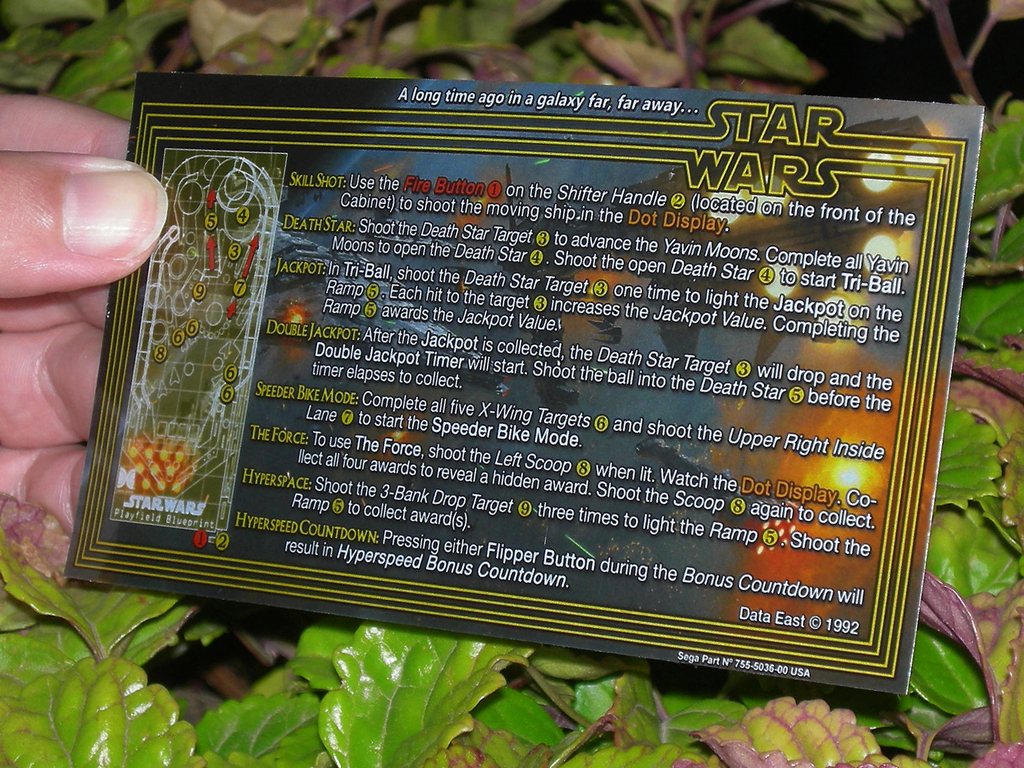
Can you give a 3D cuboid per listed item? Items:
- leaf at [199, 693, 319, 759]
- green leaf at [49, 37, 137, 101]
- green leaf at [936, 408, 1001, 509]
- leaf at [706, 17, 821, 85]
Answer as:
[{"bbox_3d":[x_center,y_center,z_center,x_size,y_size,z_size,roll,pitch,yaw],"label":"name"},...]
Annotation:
[{"bbox_3d":[-0.042,0.059,0.485,0.022,0.006,0.017,-9,53,1],"label":"leaf"},{"bbox_3d":[-0.083,-0.062,0.570,0.021,0.005,0.012,-32,53,-19],"label":"green leaf"},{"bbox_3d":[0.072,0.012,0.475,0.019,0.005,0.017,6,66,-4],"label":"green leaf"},{"bbox_3d":[0.050,-0.066,0.570,0.023,0.006,0.014,14,53,3],"label":"leaf"}]

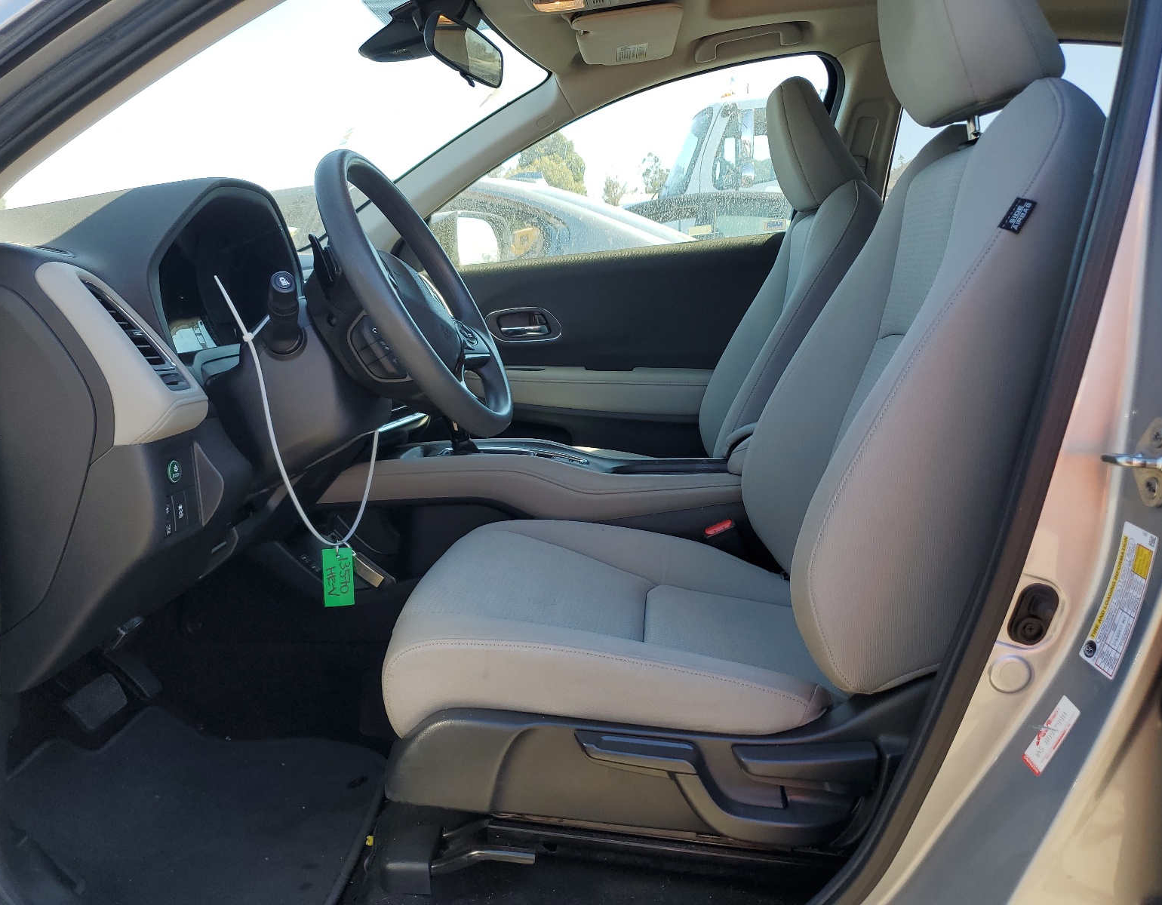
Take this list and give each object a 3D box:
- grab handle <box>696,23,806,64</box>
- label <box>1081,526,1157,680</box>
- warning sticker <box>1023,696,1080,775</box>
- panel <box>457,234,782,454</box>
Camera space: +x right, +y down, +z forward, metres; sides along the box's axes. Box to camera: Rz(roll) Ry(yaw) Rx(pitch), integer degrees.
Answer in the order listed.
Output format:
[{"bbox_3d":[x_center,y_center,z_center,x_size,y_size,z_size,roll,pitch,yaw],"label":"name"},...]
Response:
[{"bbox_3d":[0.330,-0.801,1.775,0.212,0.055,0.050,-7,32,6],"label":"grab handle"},{"bbox_3d":[0.379,0.104,0.641,0.008,0.107,0.038,9,14,-5],"label":"label"},{"bbox_3d":[0.346,0.208,0.668,0.004,0.058,0.024,23,14,-8],"label":"warning sticker"},{"bbox_3d":[0.102,-0.216,2.094,0.940,0.600,0.140,1,13,5],"label":"panel"}]

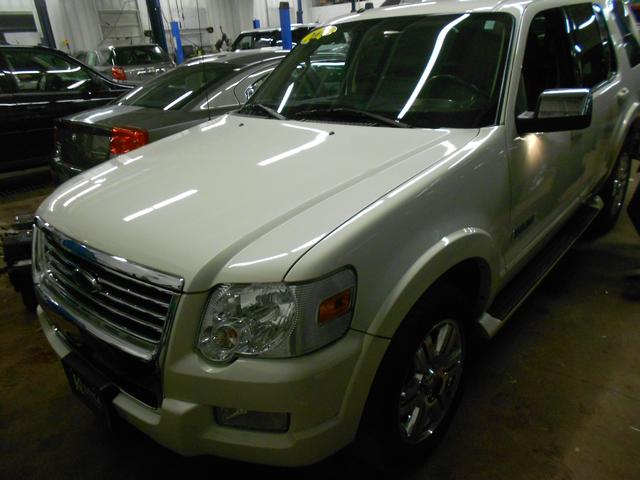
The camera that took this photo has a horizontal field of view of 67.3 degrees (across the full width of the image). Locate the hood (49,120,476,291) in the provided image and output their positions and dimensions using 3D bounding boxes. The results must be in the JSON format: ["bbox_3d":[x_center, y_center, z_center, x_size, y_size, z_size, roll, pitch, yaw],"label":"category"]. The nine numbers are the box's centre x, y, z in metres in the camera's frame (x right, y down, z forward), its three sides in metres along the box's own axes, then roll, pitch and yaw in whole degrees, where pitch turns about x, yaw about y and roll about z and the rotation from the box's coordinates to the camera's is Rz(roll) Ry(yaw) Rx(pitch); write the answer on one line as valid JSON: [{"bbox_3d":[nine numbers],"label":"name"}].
[{"bbox_3d":[-0.341,-0.280,1.950,1.500,0.250,1.300,15,33,38],"label":"hood"}]

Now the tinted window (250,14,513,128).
[{"bbox_3d":[0.251,-0.861,2.486,1.530,0.160,0.880,15,65,38],"label":"tinted window"}]

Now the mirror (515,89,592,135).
[{"bbox_3d":[0.959,-0.524,1.963,0.280,0.190,0.160,15,29,38],"label":"mirror"}]

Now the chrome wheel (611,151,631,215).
[{"bbox_3d":[2.273,-0.433,3.779,0.190,0.480,0.480,15,29,38],"label":"chrome wheel"}]

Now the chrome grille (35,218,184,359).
[{"bbox_3d":[-0.764,0.136,1.567,0.970,0.310,0.160,15,29,38],"label":"chrome grille"}]

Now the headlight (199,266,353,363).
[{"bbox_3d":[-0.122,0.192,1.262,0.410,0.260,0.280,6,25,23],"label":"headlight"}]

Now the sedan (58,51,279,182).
[{"bbox_3d":[-0.790,-1.603,6.115,1.840,1.470,4.850,15,29,38],"label":"sedan"}]

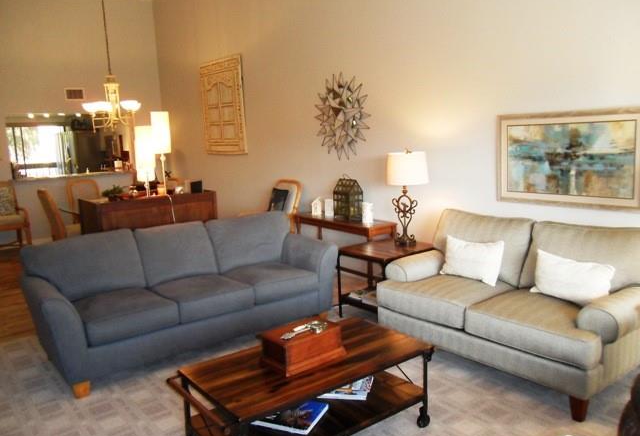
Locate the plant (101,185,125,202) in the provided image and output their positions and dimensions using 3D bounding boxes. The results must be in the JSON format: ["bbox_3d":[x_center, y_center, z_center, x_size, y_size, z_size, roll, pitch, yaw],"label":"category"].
[{"bbox_3d":[-2.626,-0.334,6.553,0.282,0.226,0.282,-9,11,-36],"label":"plant"}]

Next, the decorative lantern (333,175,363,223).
[{"bbox_3d":[0.279,-0.219,5.430,0.187,0.454,0.246,-9,11,-36],"label":"decorative lantern"}]

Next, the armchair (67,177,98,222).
[{"bbox_3d":[-3.718,-0.079,8.323,0.542,1.064,0.591,-9,11,-36],"label":"armchair"}]

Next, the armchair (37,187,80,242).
[{"bbox_3d":[-3.394,0.103,7.125,0.624,1.057,0.604,-9,11,-36],"label":"armchair"}]

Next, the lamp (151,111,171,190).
[{"bbox_3d":[-2.074,-0.855,6.805,0.266,1.084,0.266,-9,11,-36],"label":"lamp"}]

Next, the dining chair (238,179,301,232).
[{"bbox_3d":[-0.613,0.105,6.298,0.634,1.067,0.614,-9,11,-36],"label":"dining chair"}]

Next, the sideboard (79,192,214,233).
[{"bbox_3d":[-2.182,0.165,6.771,1.507,0.911,0.729,-9,11,-38],"label":"sideboard"}]

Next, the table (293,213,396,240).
[{"bbox_3d":[0.236,0.357,5.636,0.332,0.696,1.318,-9,11,-36],"label":"table"}]

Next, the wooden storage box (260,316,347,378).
[{"bbox_3d":[-0.082,0.631,2.585,0.374,0.158,0.227,-9,11,-38],"label":"wooden storage box"}]

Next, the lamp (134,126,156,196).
[{"bbox_3d":[-2.302,-0.741,6.791,0.242,0.931,0.242,-9,11,-36],"label":"lamp"}]

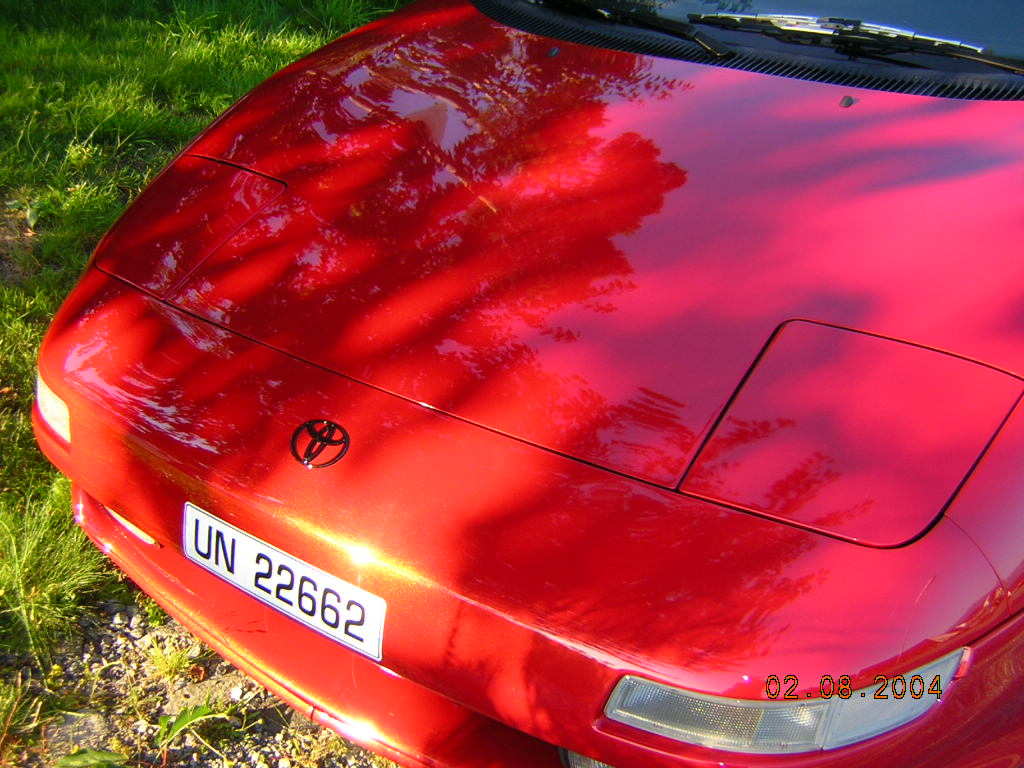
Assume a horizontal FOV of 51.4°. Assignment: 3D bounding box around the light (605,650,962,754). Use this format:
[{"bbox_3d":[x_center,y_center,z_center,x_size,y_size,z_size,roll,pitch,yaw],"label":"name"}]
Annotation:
[{"bbox_3d":[0.305,0.343,1.186,0.396,0.083,0.107,2,31,4],"label":"light"}]

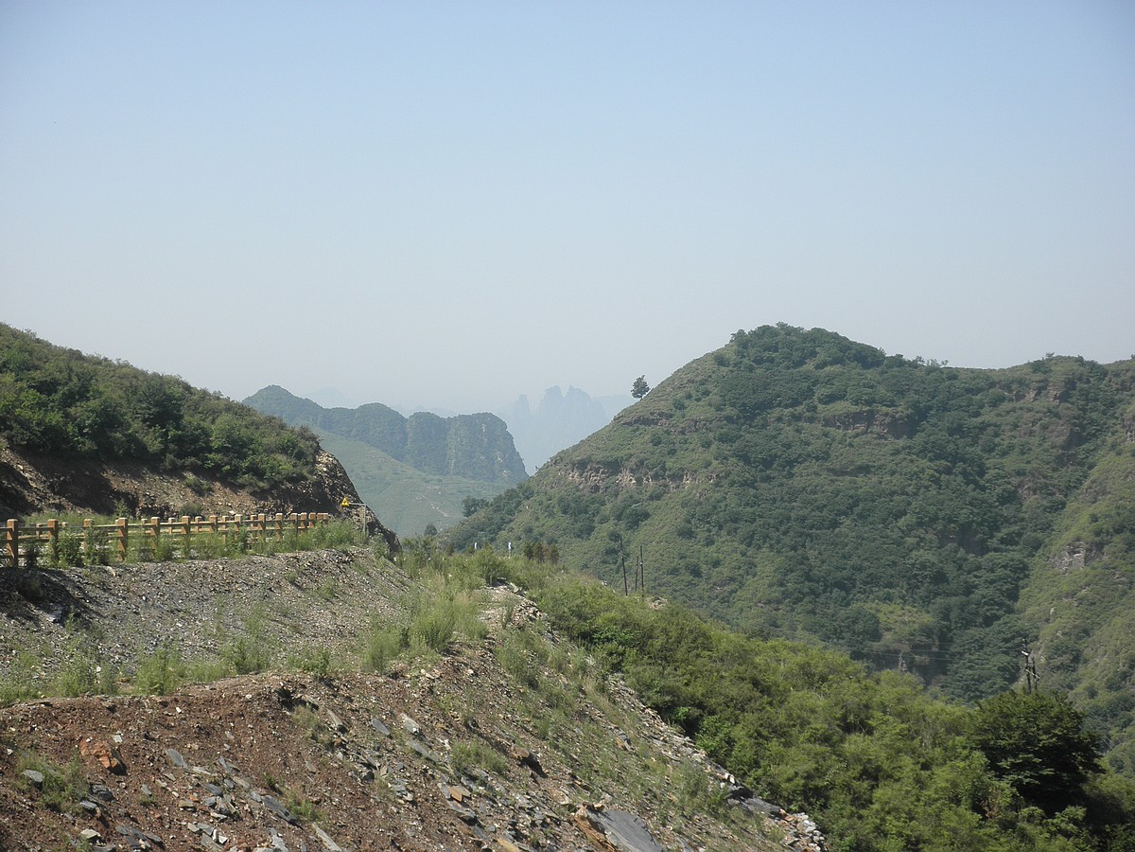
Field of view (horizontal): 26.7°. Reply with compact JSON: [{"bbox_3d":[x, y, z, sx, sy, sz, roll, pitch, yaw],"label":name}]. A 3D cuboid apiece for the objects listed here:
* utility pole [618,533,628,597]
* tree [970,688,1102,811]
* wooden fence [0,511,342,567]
[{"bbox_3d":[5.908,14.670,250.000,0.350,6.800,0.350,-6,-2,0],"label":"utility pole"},{"bbox_3d":[25.403,17.800,130.000,7.200,7.200,7.000,0,-2,0],"label":"tree"},{"bbox_3d":[-10.495,3.333,73.439,1.742,1.220,31.660,0,-2,9],"label":"wooden fence"}]

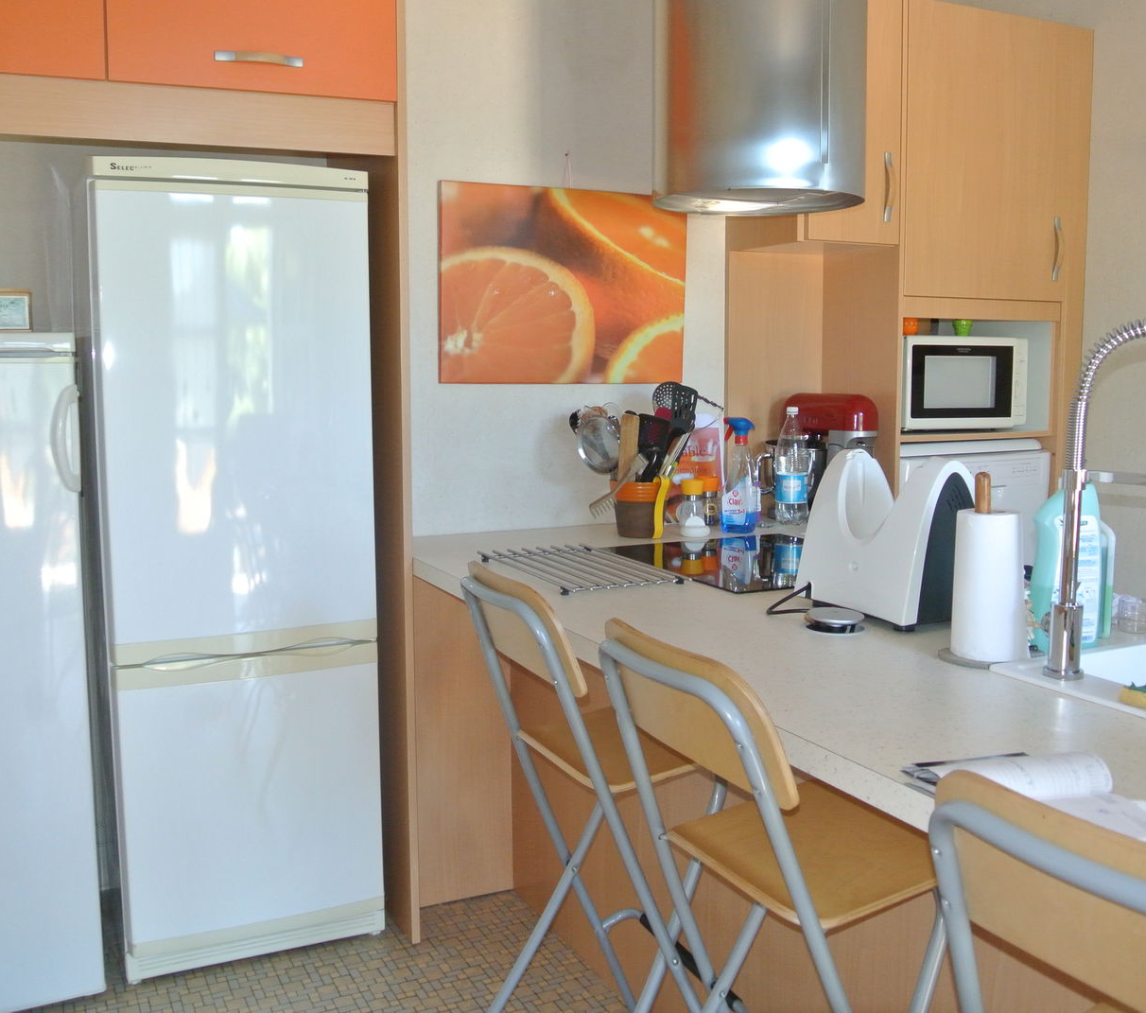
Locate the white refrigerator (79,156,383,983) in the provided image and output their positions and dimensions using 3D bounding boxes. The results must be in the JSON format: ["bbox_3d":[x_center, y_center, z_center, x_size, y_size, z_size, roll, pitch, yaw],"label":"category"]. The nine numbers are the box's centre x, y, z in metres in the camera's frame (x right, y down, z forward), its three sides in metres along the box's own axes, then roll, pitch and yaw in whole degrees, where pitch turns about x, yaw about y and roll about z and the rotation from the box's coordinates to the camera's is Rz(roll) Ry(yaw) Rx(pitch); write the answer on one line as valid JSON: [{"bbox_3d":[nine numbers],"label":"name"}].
[{"bbox_3d":[-0.836,0.122,2.749,0.580,1.752,0.600,-3,8,-24],"label":"white refrigerator"}]

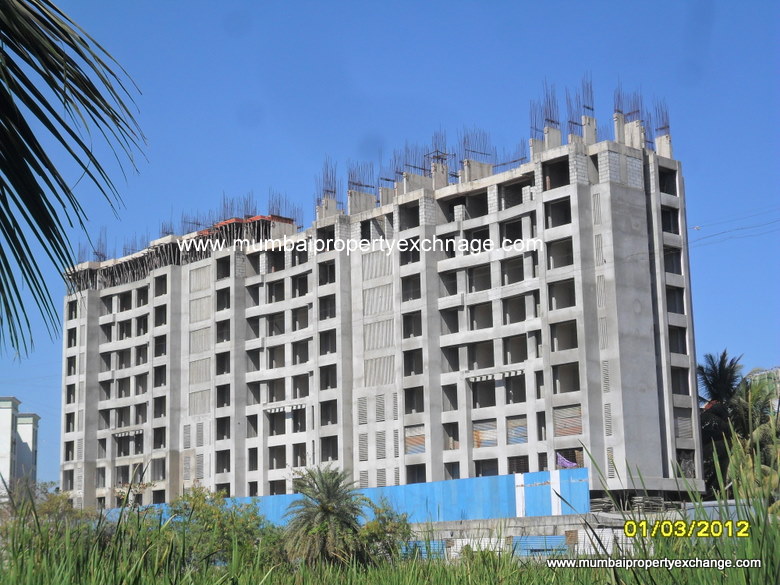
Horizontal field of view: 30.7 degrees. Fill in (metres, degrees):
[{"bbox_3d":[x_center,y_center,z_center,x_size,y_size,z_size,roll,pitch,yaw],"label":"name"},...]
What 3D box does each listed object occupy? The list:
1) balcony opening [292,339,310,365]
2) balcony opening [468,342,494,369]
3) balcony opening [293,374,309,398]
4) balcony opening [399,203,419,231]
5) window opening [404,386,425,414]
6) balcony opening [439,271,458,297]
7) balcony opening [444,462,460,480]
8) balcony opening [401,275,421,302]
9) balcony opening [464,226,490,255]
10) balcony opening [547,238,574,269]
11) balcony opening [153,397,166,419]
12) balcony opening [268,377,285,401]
[{"bbox_3d":[-7.509,5.125,120.775,0.450,1.991,2.223,9,-15,-42],"label":"balcony opening"},{"bbox_3d":[6.974,4.741,105.963,0.400,1.932,2.602,9,-15,-42],"label":"balcony opening"},{"bbox_3d":[-7.462,8.008,121.253,0.350,1.895,2.269,9,-15,-42],"label":"balcony opening"},{"bbox_3d":[1.889,-6.014,112.863,0.900,2.120,2.170,9,-15,-42],"label":"balcony opening"},{"bbox_3d":[2.124,8.336,108.849,0.700,1.959,2.104,9,-15,-42],"label":"window opening"},{"bbox_3d":[4.593,-0.634,107.996,0.450,1.982,1.962,9,-15,-42],"label":"balcony opening"},{"bbox_3d":[4.928,13.688,106.012,0.700,1.966,1.583,9,-15,-42],"label":"balcony opening"},{"bbox_3d":[1.770,-0.309,109.324,0.450,1.982,2.185,9,-15,-42],"label":"balcony opening"},{"bbox_3d":[6.935,-3.881,108.986,0.800,2.075,2.745,9,-15,-42],"label":"balcony opening"},{"bbox_3d":[11.897,-2.662,98.515,0.450,1.972,2.446,9,-15,-42],"label":"balcony opening"},{"bbox_3d":[-21.475,10.923,134.518,0.700,1.931,1.971,9,-15,-42],"label":"balcony opening"},{"bbox_3d":[-9.680,8.514,123.611,0.350,1.927,2.358,9,-15,-42],"label":"balcony opening"}]

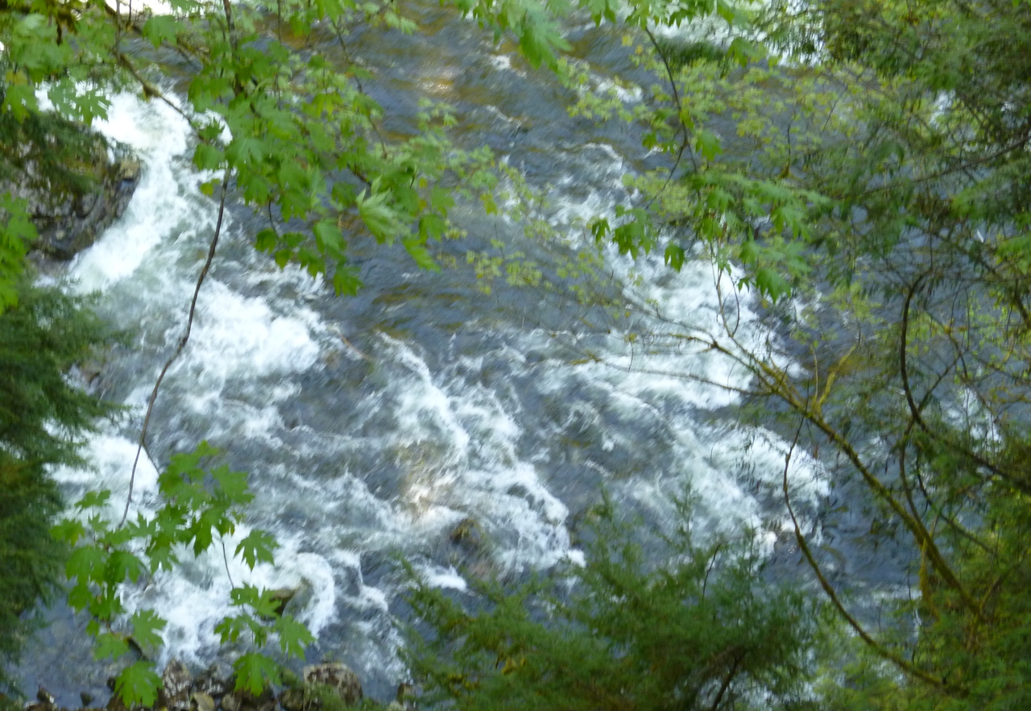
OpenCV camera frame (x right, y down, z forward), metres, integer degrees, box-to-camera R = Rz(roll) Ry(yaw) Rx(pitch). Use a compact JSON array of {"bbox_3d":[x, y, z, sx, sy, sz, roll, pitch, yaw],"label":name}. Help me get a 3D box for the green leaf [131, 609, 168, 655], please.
[{"bbox_3d":[-1.554,1.166,10.827,0.170,0.160,0.100,0,35,0],"label":"green leaf"}]

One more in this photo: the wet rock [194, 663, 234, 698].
[{"bbox_3d":[-3.249,3.509,27.589,0.450,0.330,0.380,0,35,0],"label":"wet rock"}]

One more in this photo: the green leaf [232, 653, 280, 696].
[{"bbox_3d":[-1.153,1.418,11.400,0.215,0.180,0.080,-3,28,-6],"label":"green leaf"}]

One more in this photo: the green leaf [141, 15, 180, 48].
[{"bbox_3d":[-1.527,-1.389,11.000,0.166,0.118,0.080,-4,28,-7],"label":"green leaf"}]

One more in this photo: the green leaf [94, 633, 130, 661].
[{"bbox_3d":[-1.794,1.296,11.400,0.165,0.086,0.090,-5,28,-9],"label":"green leaf"}]

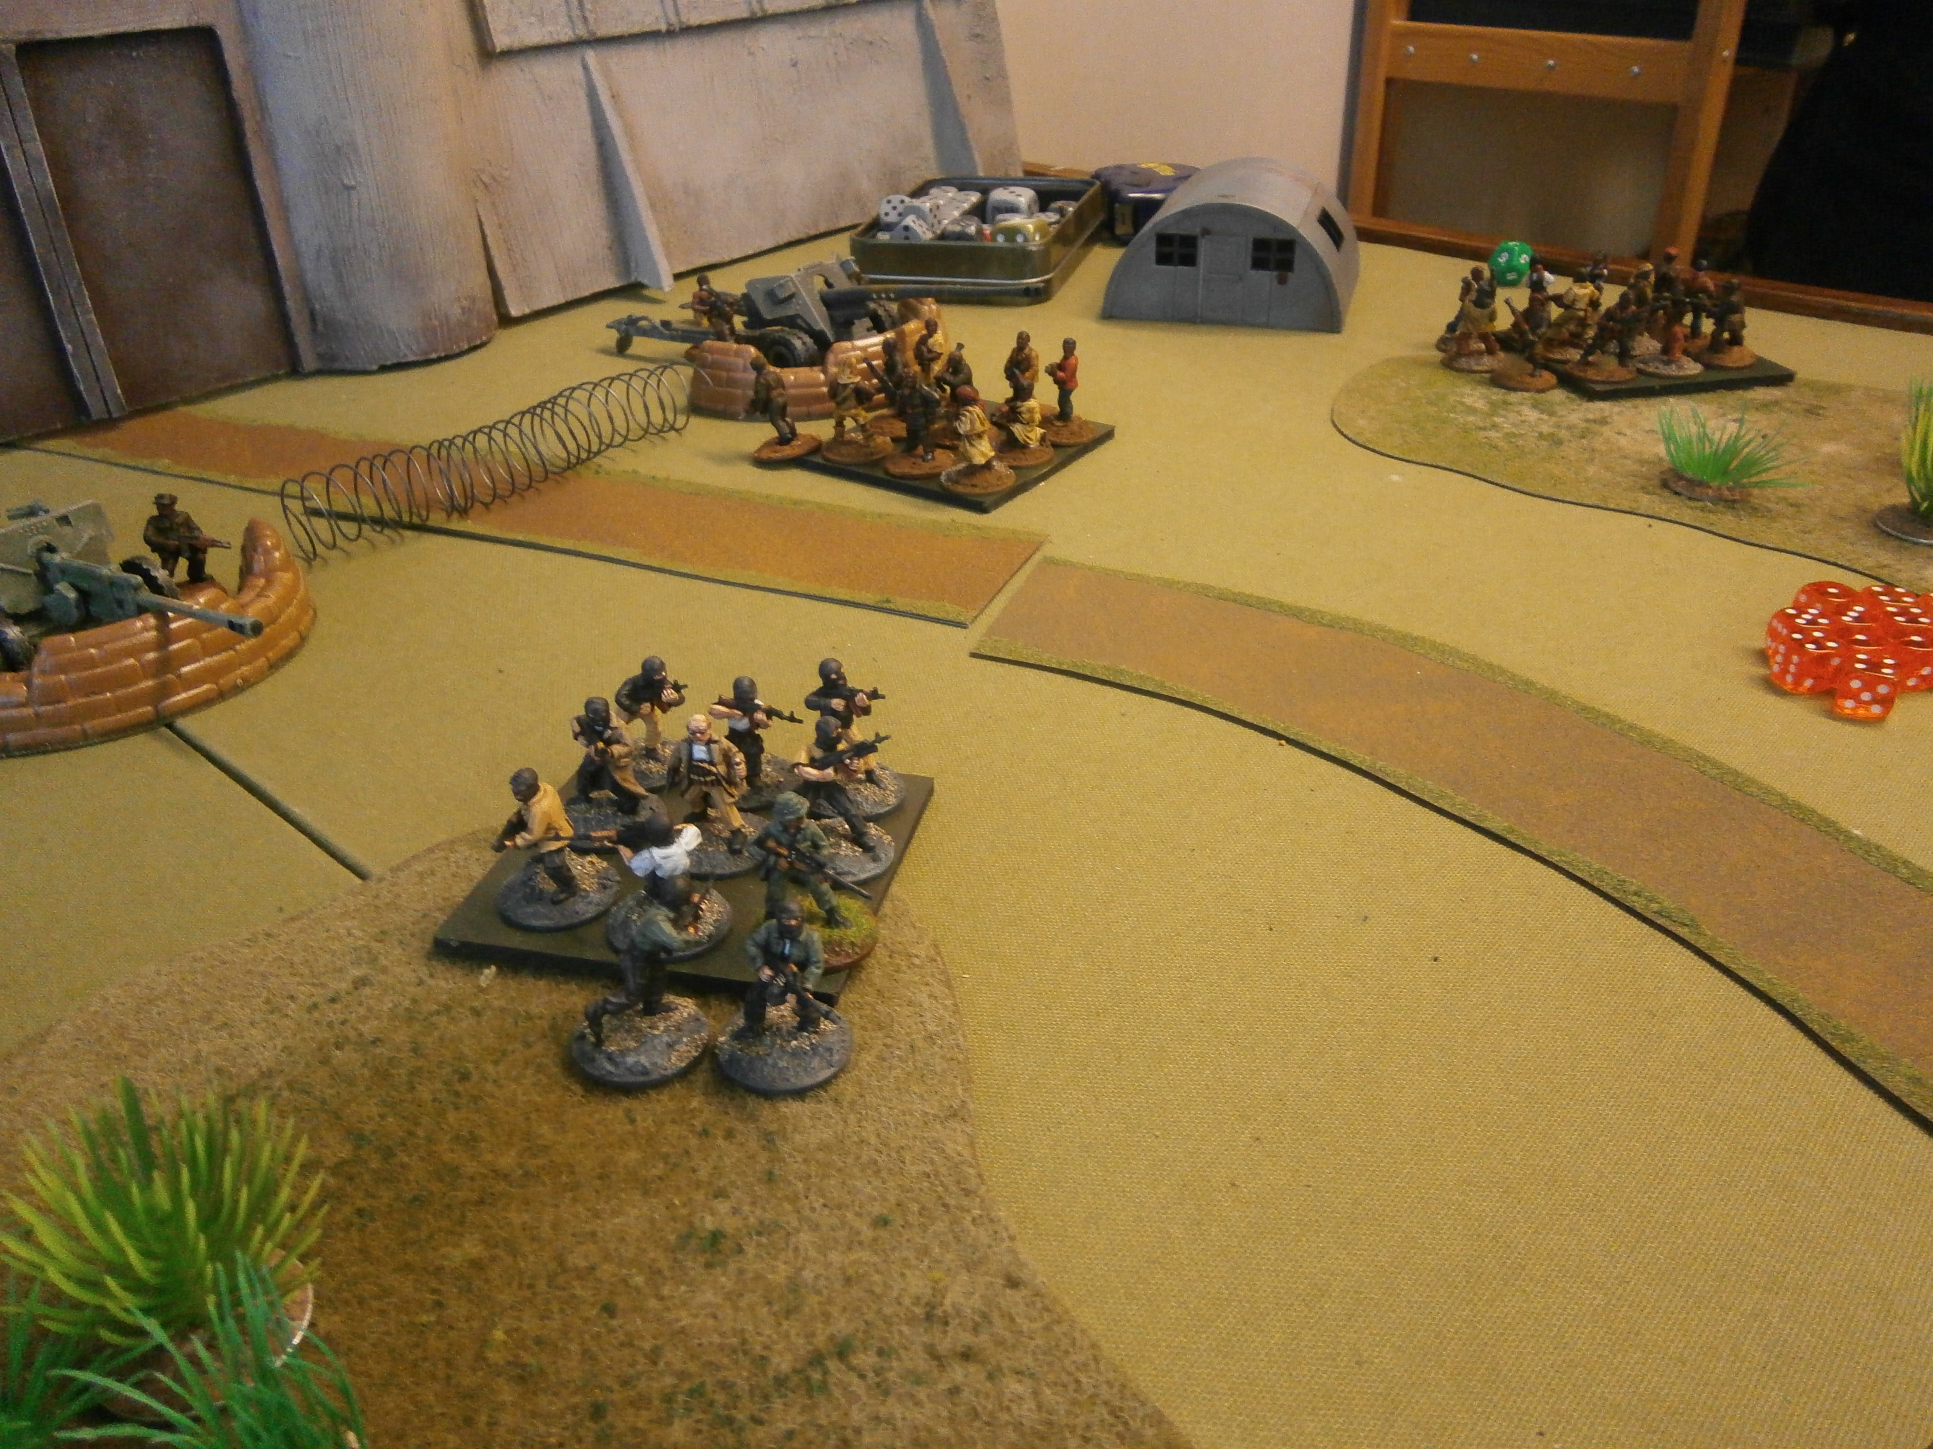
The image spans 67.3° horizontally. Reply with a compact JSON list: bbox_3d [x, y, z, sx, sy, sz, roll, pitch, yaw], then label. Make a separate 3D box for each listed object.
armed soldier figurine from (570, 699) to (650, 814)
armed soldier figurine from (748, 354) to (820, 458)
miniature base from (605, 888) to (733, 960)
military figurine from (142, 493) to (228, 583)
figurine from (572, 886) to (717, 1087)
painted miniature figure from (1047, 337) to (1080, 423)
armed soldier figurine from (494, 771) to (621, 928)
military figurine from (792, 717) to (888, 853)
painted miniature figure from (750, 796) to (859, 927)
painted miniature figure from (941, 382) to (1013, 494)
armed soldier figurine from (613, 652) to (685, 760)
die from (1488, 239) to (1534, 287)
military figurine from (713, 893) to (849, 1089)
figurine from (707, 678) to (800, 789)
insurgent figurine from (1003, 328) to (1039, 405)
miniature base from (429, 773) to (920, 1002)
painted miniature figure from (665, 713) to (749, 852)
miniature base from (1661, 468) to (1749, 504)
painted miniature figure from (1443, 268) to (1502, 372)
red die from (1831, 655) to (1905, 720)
[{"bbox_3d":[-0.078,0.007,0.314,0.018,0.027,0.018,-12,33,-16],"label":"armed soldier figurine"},{"bbox_3d":[-0.068,-0.111,0.507,0.025,0.033,0.025,-5,32,15],"label":"armed soldier figurine"},{"bbox_3d":[-0.060,0.039,0.295,0.025,0.003,0.025,-10,32,-13],"label":"miniature base"},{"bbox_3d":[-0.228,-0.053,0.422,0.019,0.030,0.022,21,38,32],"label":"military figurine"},{"bbox_3d":[-0.059,0.044,0.258,0.025,0.030,0.027,23,39,34],"label":"figurine"},{"bbox_3d":[0.034,-0.122,0.519,0.013,0.030,0.011,-20,36,-26],"label":"painted miniature figure"},{"bbox_3d":[-0.084,0.022,0.289,0.025,0.031,0.026,24,40,35],"label":"armed soldier figurine"},{"bbox_3d":[-0.026,0.012,0.305,0.020,0.030,0.016,16,36,27],"label":"military figurine"},{"bbox_3d":[-0.031,0.026,0.282,0.020,0.030,0.017,23,40,35],"label":"painted miniature figure"},{"bbox_3d":[0.004,-0.097,0.481,0.025,0.034,0.025,-13,33,-16],"label":"painted miniature figure"},{"bbox_3d":[-0.073,-0.004,0.337,0.016,0.028,0.015,18,37,30],"label":"armed soldier figurine"},{"bbox_3d":[0.255,-0.216,0.678,0.021,0.019,0.021,9,33,18],"label":"die"},{"bbox_3d":[-0.033,0.044,0.254,0.025,0.033,0.025,-9,32,-13],"label":"military figurine"},{"bbox_3d":[-0.047,0.003,0.318,0.019,0.028,0.015,17,36,27],"label":"figurine"},{"bbox_3d":[0.021,-0.129,0.531,0.013,0.030,0.011,9,33,18],"label":"insurgent figurine"},{"bbox_3d":[-0.056,0.029,0.309,0.083,0.004,0.074,6,32,12],"label":"miniature base"},{"bbox_3d":[-0.055,0.011,0.309,0.018,0.030,0.016,-12,33,-14],"label":"painted miniature figure"},{"bbox_3d":[0.238,-0.077,0.467,0.026,0.004,0.026,14,35,24],"label":"miniature base"},{"bbox_3d":[0.204,-0.162,0.576,0.025,0.037,0.025,9,33,17],"label":"painted miniature figure"},{"bbox_3d":[0.218,-0.009,0.351,0.012,0.012,0.012,16,35,26],"label":"red die"}]

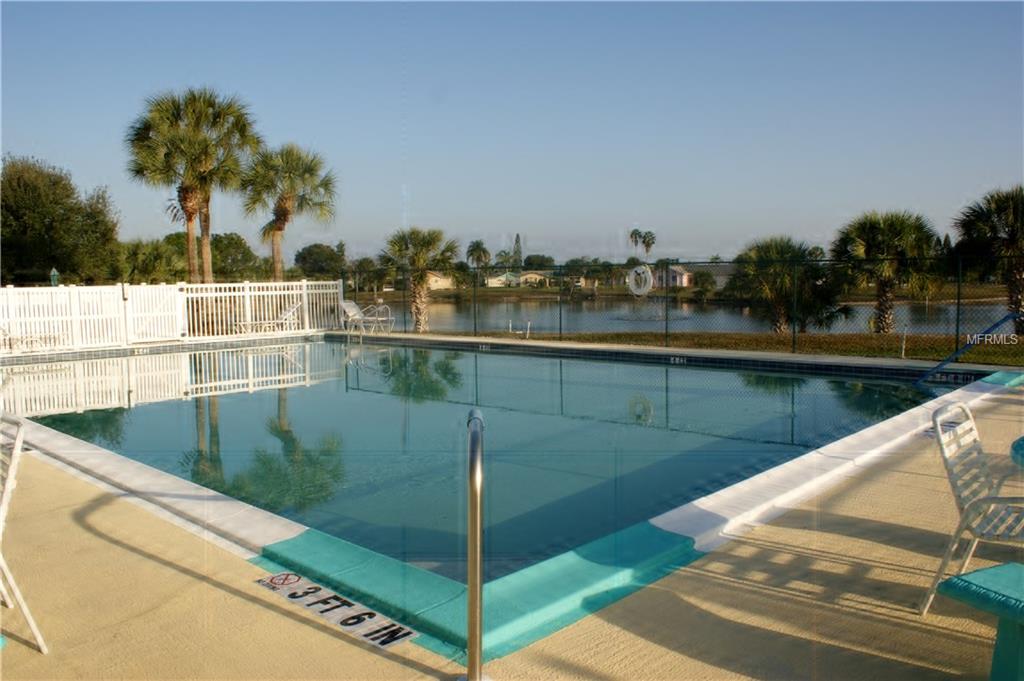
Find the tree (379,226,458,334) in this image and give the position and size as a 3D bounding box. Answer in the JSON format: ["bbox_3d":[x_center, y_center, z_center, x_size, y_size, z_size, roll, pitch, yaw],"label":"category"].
[{"bbox_3d":[-4.085,-2.691,34.000,3.470,4.710,3.470,-1,4,-7],"label":"tree"}]

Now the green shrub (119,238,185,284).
[{"bbox_3d":[-20.910,-3.719,45.000,3.790,4.510,3.790,-3,5,-25],"label":"green shrub"}]

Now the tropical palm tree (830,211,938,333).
[{"bbox_3d":[13.305,-2.442,27.500,3.790,4.420,3.790,1,5,26],"label":"tropical palm tree"}]

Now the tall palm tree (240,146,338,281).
[{"bbox_3d":[-7.111,-3.276,24.800,3.040,6.070,3.040,-2,4,-16],"label":"tall palm tree"}]

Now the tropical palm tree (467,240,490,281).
[{"bbox_3d":[-6.464,-15.432,150.000,4.600,8.970,4.600,-1,4,-2],"label":"tropical palm tree"}]

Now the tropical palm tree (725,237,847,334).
[{"bbox_3d":[10.316,-2.089,29.000,4.520,3.670,4.070,1,4,20],"label":"tropical palm tree"}]

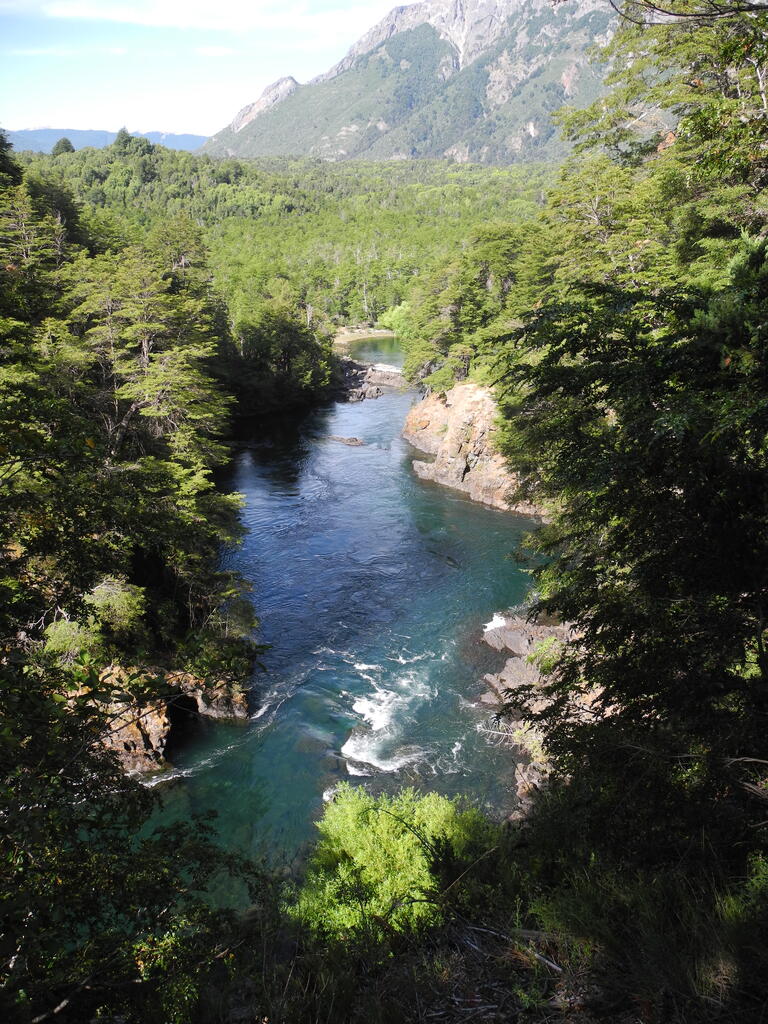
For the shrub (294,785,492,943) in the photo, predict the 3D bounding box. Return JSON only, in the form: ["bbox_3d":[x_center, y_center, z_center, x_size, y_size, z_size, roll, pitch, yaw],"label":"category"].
[{"bbox_3d":[0.110,4.080,9.600,2.250,1.600,1.750,0,23,0],"label":"shrub"}]

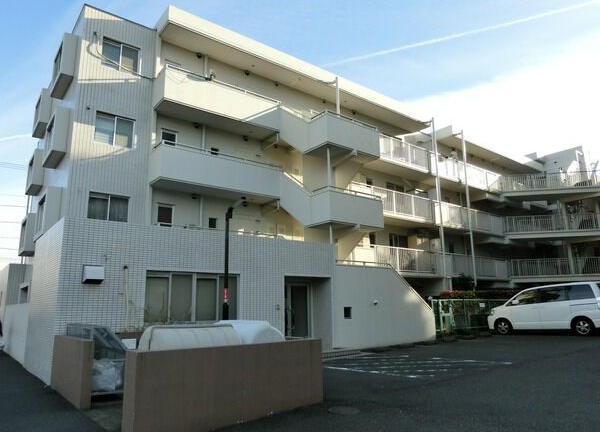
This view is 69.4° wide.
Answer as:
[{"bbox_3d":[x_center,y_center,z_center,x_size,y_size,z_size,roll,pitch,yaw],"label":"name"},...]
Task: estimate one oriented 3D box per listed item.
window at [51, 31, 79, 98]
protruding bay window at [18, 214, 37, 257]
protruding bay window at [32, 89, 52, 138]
[{"bbox_3d":[-8.605,-5.423,15.810,0.426,1.588,2.043,8,-15,-37],"label":"window"},{"bbox_3d":[-11.315,0.855,18.115,0.390,1.527,1.972,8,-15,-37],"label":"protruding bay window"},{"bbox_3d":[-11.427,-4.510,19.249,0.390,1.527,1.972,8,-15,-37],"label":"protruding bay window"}]

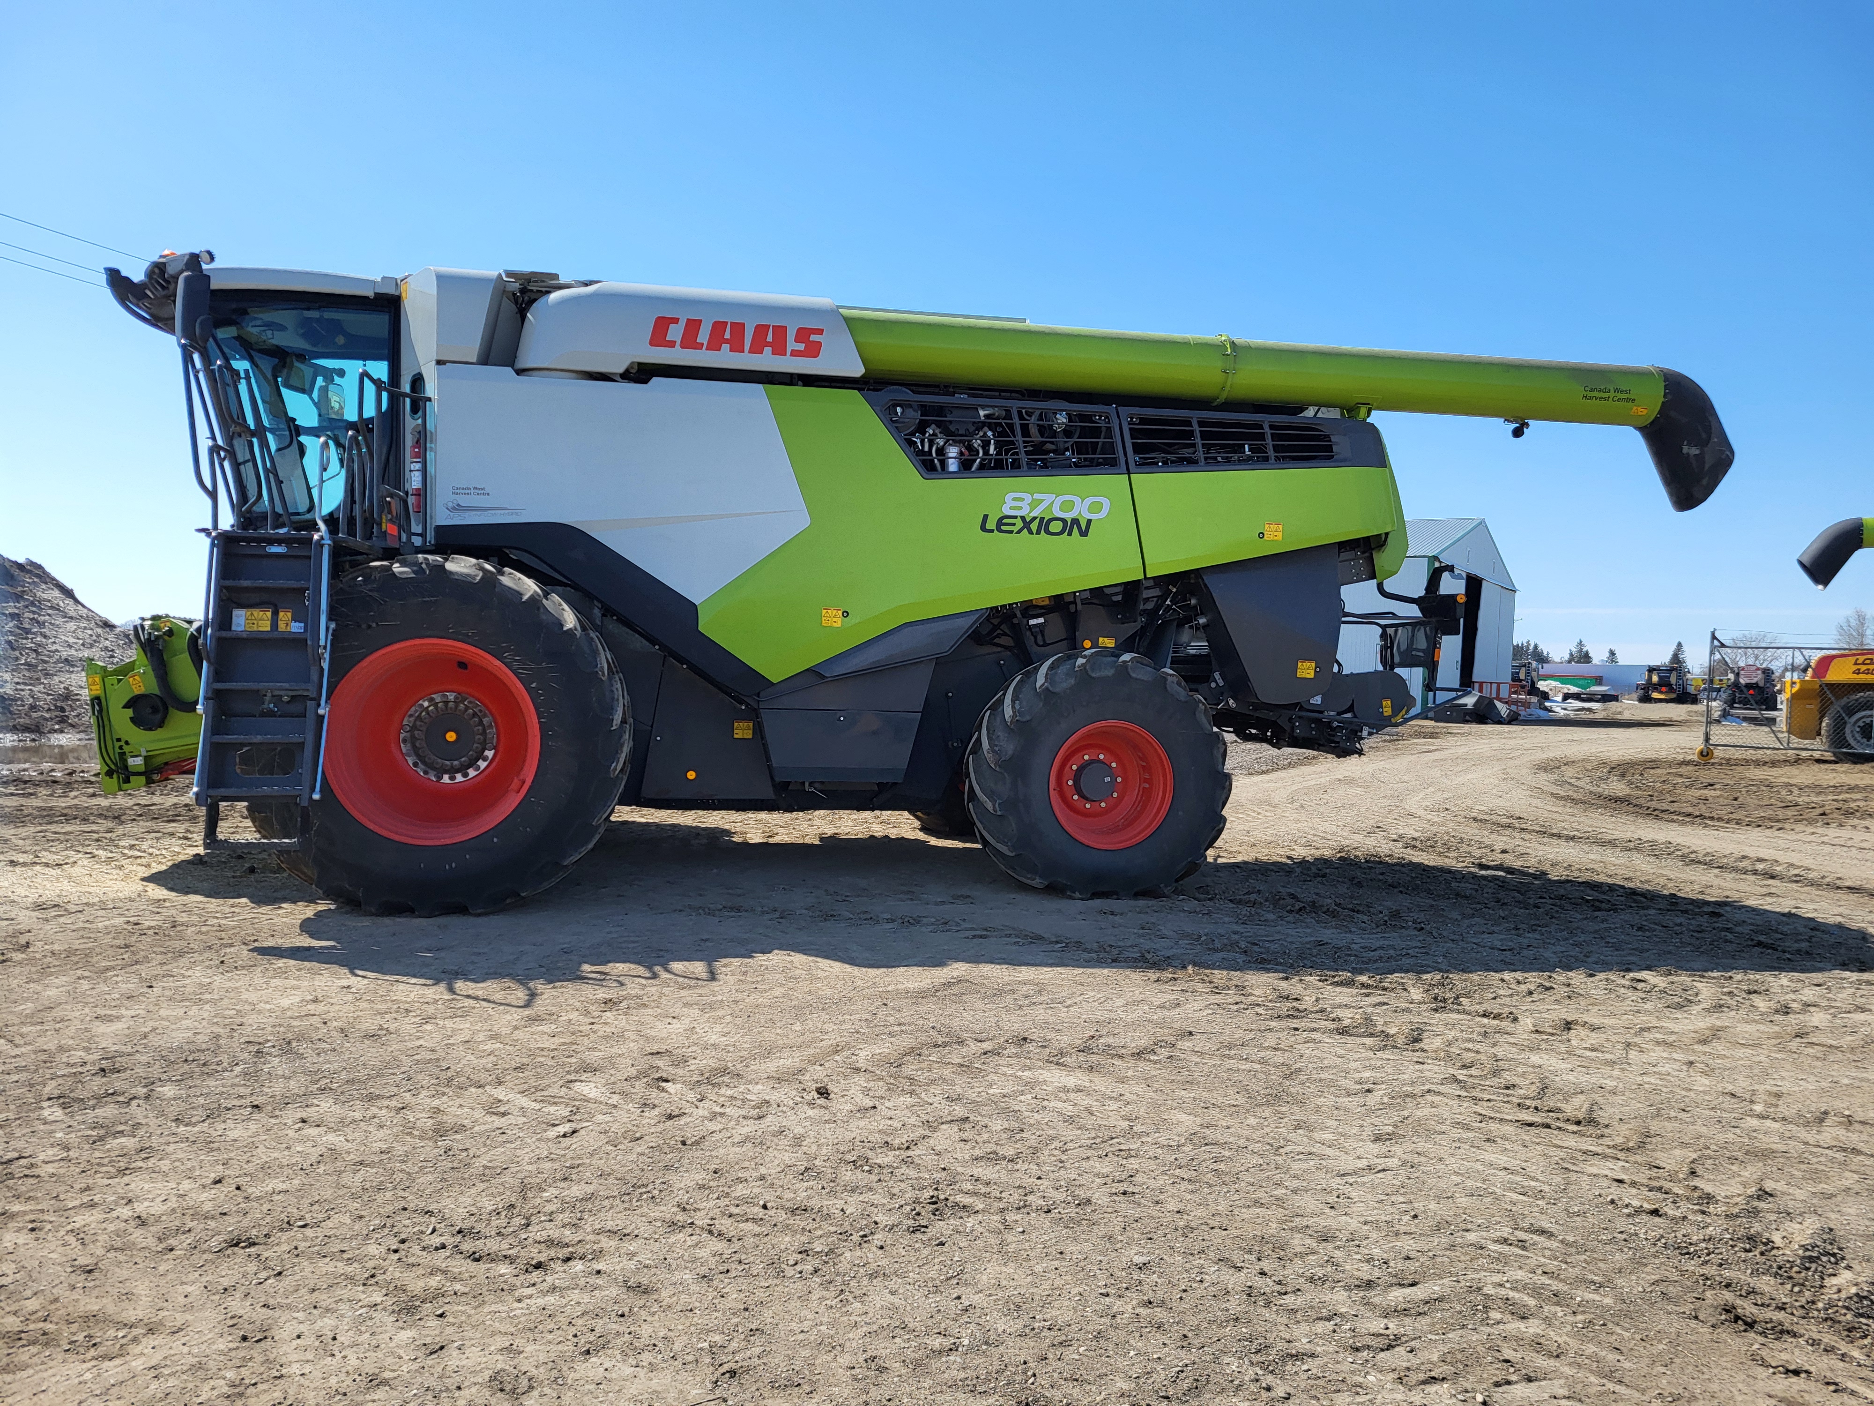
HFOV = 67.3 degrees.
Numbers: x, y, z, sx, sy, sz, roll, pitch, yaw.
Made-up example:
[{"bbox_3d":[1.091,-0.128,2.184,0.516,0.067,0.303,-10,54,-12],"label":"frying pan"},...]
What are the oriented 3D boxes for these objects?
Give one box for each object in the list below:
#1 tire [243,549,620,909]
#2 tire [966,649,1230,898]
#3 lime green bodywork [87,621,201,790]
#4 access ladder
[{"bbox_3d":[-3.029,0.186,8.690,2.140,2.100,1.000,1,2,-9],"label":"tire"},{"bbox_3d":[1.058,0.473,9.116,1.630,1.600,0.680,1,2,-9],"label":"tire"},{"bbox_3d":[-4.976,-0.010,9.786,1.046,1.121,1.700,1,2,-9],"label":"lime green bodywork"},{"bbox_3d":[-3.746,-0.083,7.844,0.668,1.769,0.400,1,2,-9],"label":"access ladder"}]

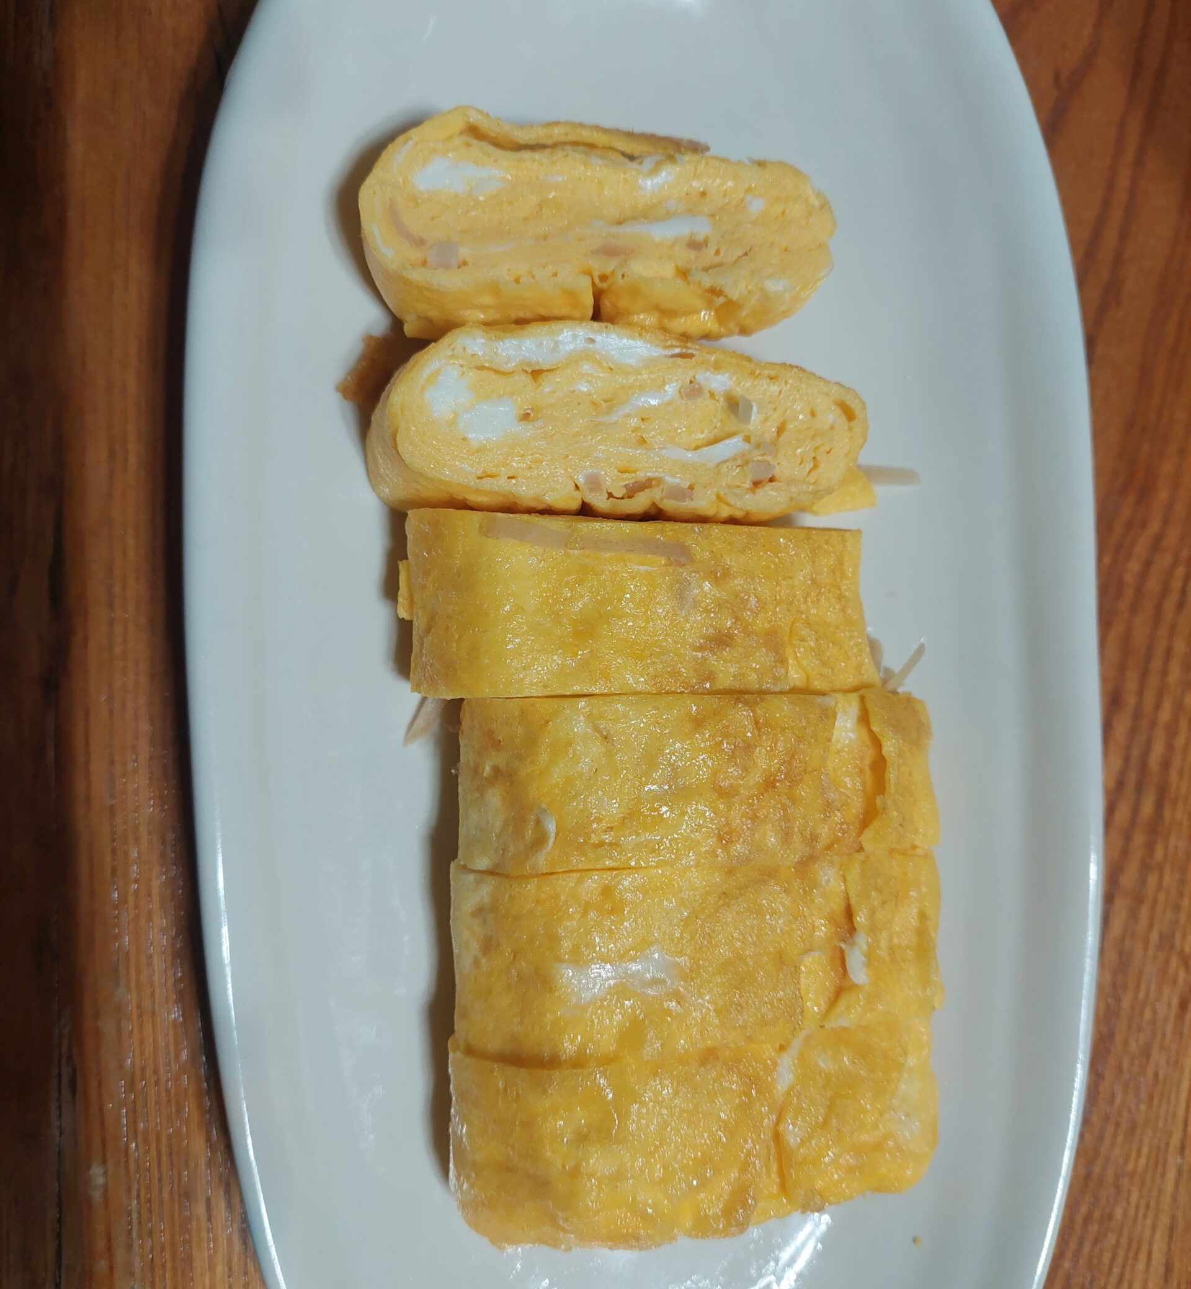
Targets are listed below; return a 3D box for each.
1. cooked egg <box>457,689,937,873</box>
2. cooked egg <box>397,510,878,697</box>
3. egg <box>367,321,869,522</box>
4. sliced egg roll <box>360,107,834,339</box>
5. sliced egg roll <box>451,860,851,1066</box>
[{"bbox_3d":[0.019,0.025,0.209,0.089,0.029,0.030,-2,90,-3],"label":"cooked egg"},{"bbox_3d":[0.009,-0.007,0.208,0.088,0.029,0.032,2,90,-3],"label":"cooked egg"},{"bbox_3d":[0.003,-0.040,0.207,0.088,0.031,0.027,7,90,-3],"label":"egg"},{"bbox_3d":[0.000,-0.078,0.207,0.083,0.030,0.028,7,90,-3],"label":"sliced egg roll"},{"bbox_3d":[0.016,0.059,0.209,0.085,0.029,0.029,-2,90,-3],"label":"sliced egg roll"}]

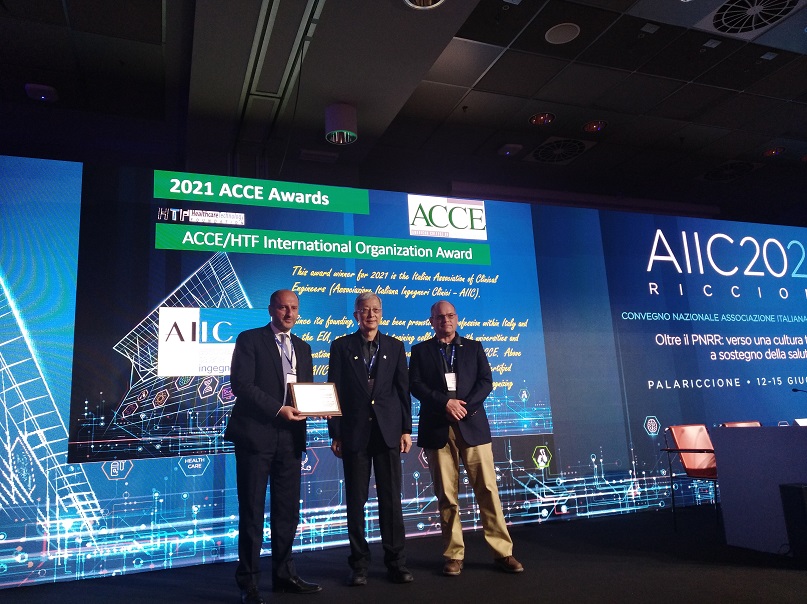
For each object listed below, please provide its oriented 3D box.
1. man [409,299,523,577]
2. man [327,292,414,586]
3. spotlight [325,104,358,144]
[{"bbox_3d":[0.379,0.827,3.926,0.600,1.690,0.400,0,-12,-13],"label":"man"},{"bbox_3d":[-0.199,0.808,3.831,0.540,1.750,0.360,-2,-11,-7],"label":"man"},{"bbox_3d":[-0.467,-1.341,4.560,0.236,0.229,0.236,-3,-11,-1],"label":"spotlight"}]

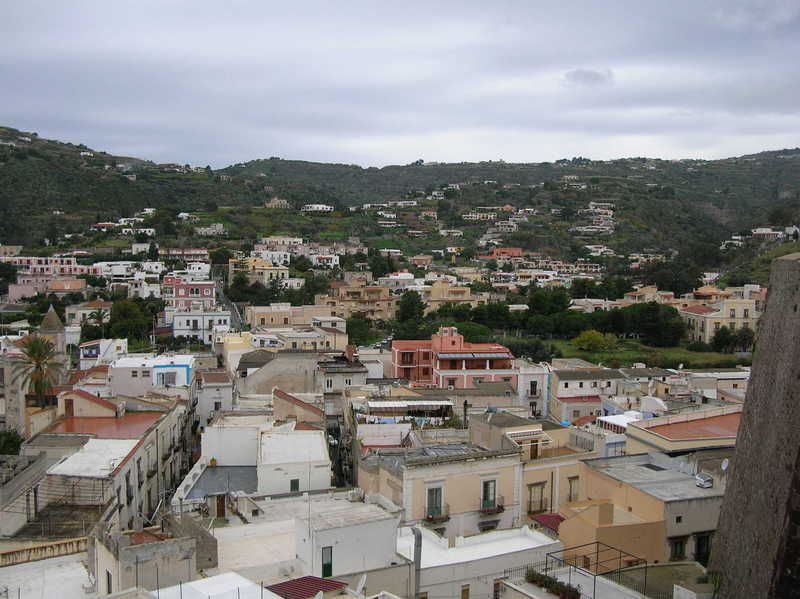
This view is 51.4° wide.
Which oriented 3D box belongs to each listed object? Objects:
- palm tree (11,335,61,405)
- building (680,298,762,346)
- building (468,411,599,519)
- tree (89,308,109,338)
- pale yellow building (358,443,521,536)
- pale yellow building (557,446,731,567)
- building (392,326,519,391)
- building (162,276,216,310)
[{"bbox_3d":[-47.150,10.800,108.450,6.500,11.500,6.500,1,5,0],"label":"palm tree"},{"bbox_3d":[98.230,6.260,253.670,17.500,13.300,16.500,0,5,-7],"label":"building"},{"bbox_3d":[12.850,17.600,83.730,8.700,10.000,11.000,-1,5,-25],"label":"building"},{"bbox_3d":[-71.810,5.970,198.080,4.800,7.400,4.800,1,5,0],"label":"tree"},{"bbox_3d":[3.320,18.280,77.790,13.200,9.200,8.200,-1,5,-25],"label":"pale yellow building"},{"bbox_3d":[19.680,18.330,73.460,14.200,5.500,13.000,-1,5,-21],"label":"pale yellow building"},{"bbox_3d":[10.220,11.400,170.840,24.200,11.200,16.000,0,5,-7],"label":"building"},{"bbox_3d":[-59.210,-0.760,236.530,14.000,11.000,11.500,0,5,-8],"label":"building"}]

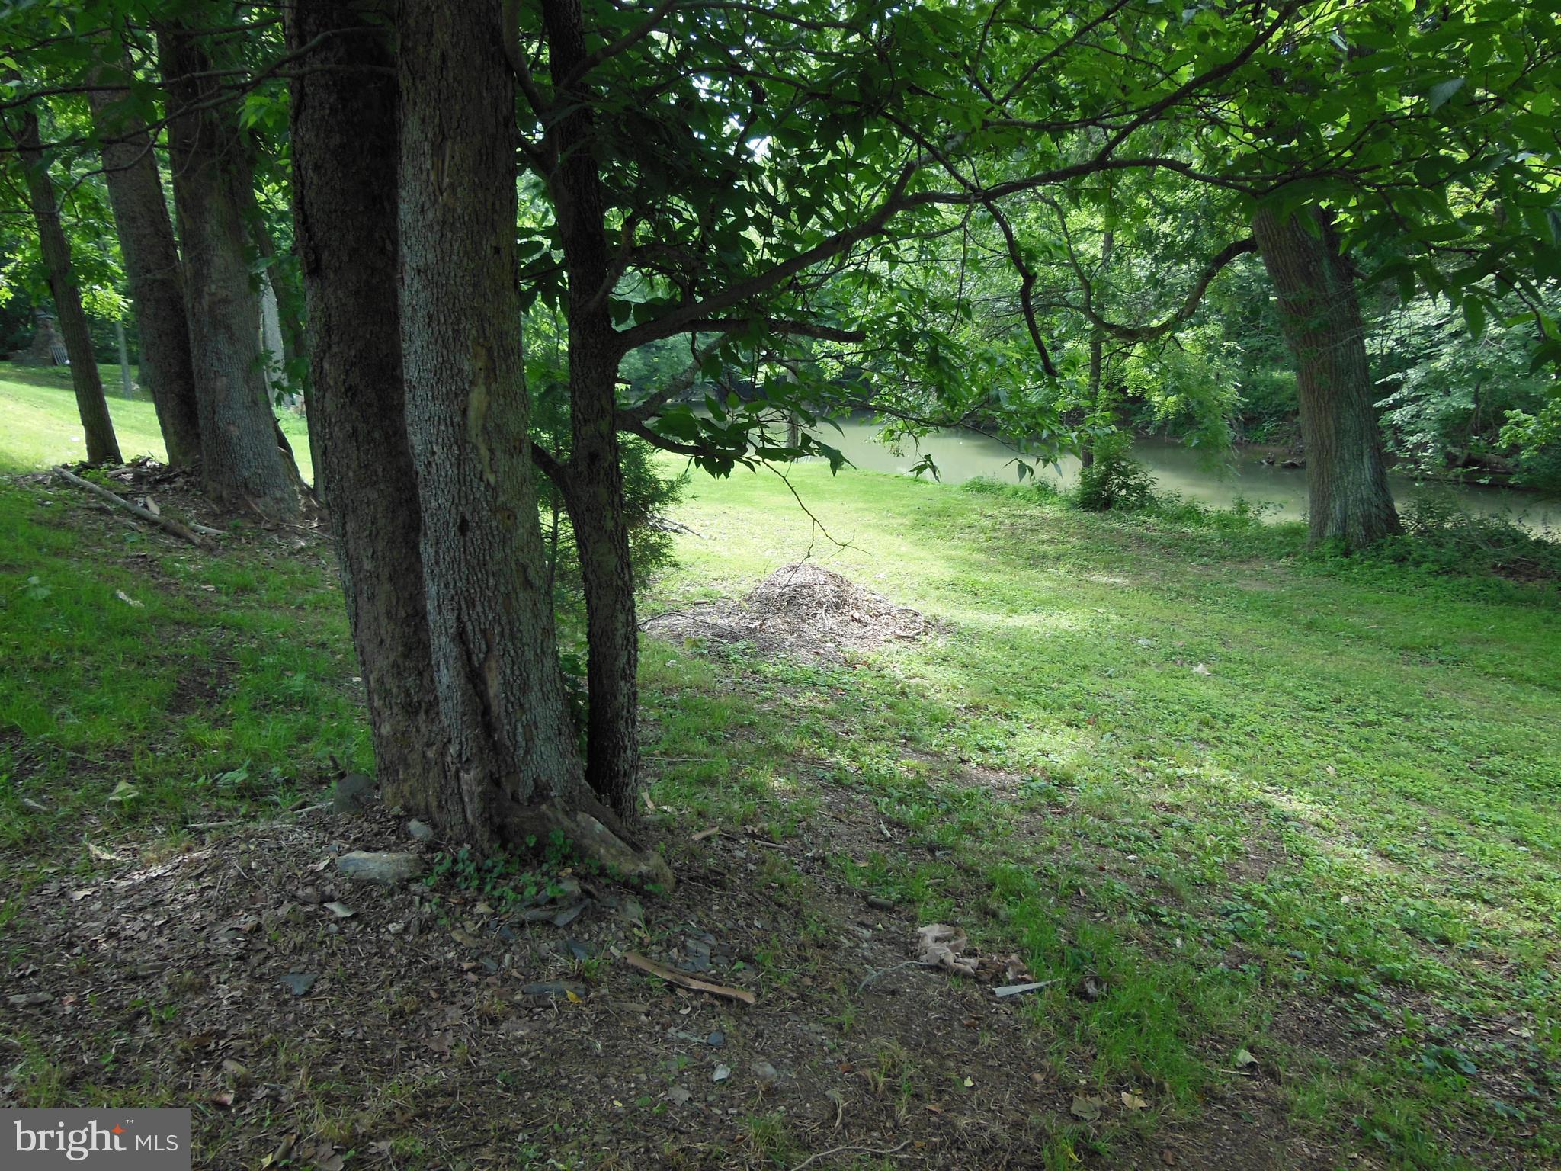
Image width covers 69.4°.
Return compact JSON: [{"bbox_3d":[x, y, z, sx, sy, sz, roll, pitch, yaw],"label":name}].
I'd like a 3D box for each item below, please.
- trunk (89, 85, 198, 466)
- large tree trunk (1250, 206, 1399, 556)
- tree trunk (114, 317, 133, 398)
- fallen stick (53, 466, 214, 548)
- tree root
[{"bbox_3d":[-5.041,-2.425,8.963,0.450,2.951,0.450,-11,15,-28],"label":"trunk"},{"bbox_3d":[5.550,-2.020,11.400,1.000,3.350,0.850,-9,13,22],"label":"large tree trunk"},{"bbox_3d":[-15.714,-5.447,27.000,0.240,1.850,0.230,-5,13,-22],"label":"tree trunk"},{"bbox_3d":[-4.969,-0.626,8.550,2.640,0.130,0.140,18,21,35],"label":"fallen stick"},{"bbox_3d":[-0.565,0.765,3.420,0.470,0.220,0.270,-2,12,-9],"label":"tree root"}]

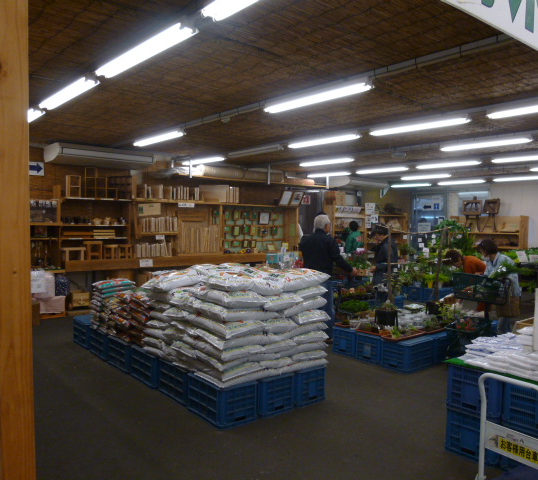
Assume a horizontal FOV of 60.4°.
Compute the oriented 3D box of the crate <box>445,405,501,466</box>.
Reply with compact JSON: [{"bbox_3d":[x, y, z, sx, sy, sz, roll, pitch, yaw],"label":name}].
[{"bbox_3d":[1.562,1.314,3.277,0.525,0.305,0.368,-1,3,-43],"label":"crate"}]

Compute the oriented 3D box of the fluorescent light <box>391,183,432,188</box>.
[{"bbox_3d":[3.890,-1.488,12.637,0.150,0.080,1.210,-1,3,-43],"label":"fluorescent light"}]

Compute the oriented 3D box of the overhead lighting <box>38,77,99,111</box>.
[{"bbox_3d":[-1.802,-1.279,4.091,0.150,0.080,1.210,-1,3,-43],"label":"overhead lighting"}]

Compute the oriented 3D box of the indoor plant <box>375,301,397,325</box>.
[{"bbox_3d":[1.487,0.933,5.850,0.270,0.330,0.270,1,2,0],"label":"indoor plant"}]

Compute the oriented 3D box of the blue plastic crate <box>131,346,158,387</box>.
[{"bbox_3d":[-1.055,1.204,4.526,0.365,0.305,0.520,-2,4,-41],"label":"blue plastic crate"}]

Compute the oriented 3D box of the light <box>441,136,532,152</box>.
[{"bbox_3d":[2.858,-1.293,6.172,0.170,0.100,1.220,-1,3,-43],"label":"light"}]

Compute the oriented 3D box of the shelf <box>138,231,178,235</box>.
[{"bbox_3d":[-2.105,-0.141,8.671,0.770,0.045,0.220,-2,3,-41],"label":"shelf"}]

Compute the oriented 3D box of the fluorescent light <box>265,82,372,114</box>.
[{"bbox_3d":[0.387,-1.259,4.088,0.170,0.100,1.220,-1,3,-43],"label":"fluorescent light"}]

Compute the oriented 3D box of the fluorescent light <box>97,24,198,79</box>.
[{"bbox_3d":[-0.860,-1.258,3.071,0.165,0.085,1.230,-1,3,-44],"label":"fluorescent light"}]

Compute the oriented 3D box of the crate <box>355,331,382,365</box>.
[{"bbox_3d":[1.360,1.278,5.604,0.520,0.305,0.365,-1,2,-39],"label":"crate"}]

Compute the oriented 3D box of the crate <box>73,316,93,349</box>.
[{"bbox_3d":[-2.185,1.162,5.851,0.368,0.305,0.525,-1,3,-41],"label":"crate"}]

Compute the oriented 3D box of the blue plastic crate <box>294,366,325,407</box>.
[{"bbox_3d":[0.220,1.306,4.331,0.365,0.305,0.520,-1,2,-37],"label":"blue plastic crate"}]

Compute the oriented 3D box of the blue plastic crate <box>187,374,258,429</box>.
[{"bbox_3d":[-0.388,1.246,3.718,0.365,0.305,0.520,-2,4,-41],"label":"blue plastic crate"}]

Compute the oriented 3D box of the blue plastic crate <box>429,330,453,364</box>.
[{"bbox_3d":[1.865,1.190,5.226,0.520,0.305,0.365,-2,3,-39],"label":"blue plastic crate"}]

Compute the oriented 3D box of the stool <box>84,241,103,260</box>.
[{"bbox_3d":[-2.937,0.179,7.752,0.265,0.315,0.230,-1,3,-43],"label":"stool"}]

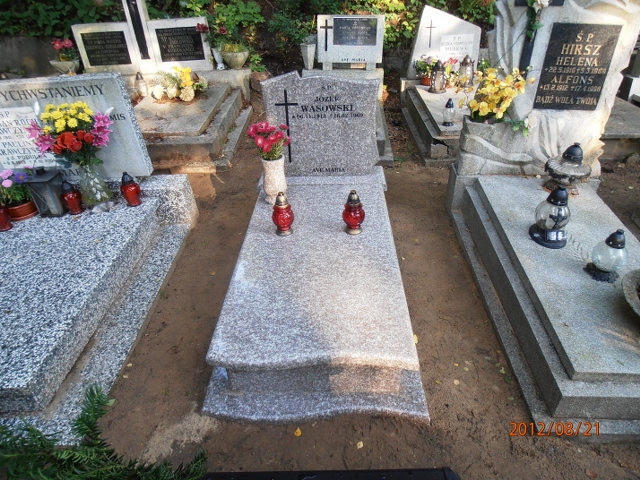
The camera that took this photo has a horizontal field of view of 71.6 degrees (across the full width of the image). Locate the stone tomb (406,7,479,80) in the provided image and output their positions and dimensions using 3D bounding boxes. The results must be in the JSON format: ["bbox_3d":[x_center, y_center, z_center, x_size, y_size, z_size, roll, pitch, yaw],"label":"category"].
[{"bbox_3d":[1.284,-2.021,4.577,0.720,0.680,0.110,0,34,2],"label":"stone tomb"}]

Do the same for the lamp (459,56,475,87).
[{"bbox_3d":[1.495,-1.720,4.554,0.150,0.285,0.150,0,34,2],"label":"lamp"}]

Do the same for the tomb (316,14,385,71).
[{"bbox_3d":[0.334,-2.133,4.822,0.705,0.560,0.090,0,34,2],"label":"tomb"}]

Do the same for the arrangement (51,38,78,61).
[{"bbox_3d":[-2.937,-2.171,5.053,0.250,0.220,0.200,0,34,2],"label":"arrangement"}]

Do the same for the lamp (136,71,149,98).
[{"bbox_3d":[-1.857,-1.647,4.705,0.100,0.220,0.100,0,34,2],"label":"lamp"}]

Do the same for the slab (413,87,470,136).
[{"bbox_3d":[1.315,-1.231,4.116,0.653,0.050,1.370,0,34,2],"label":"slab"}]

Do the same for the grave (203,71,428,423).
[{"bbox_3d":[-0.013,-0.180,2.203,0.870,0.930,1.790,0,34,2],"label":"grave"}]

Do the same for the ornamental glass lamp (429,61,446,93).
[{"bbox_3d":[1.180,-1.622,4.419,0.160,0.285,0.160,0,34,2],"label":"ornamental glass lamp"}]

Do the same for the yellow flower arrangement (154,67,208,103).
[{"bbox_3d":[-1.443,-1.590,4.520,0.490,0.270,0.310,0,34,2],"label":"yellow flower arrangement"}]

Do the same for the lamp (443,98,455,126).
[{"bbox_3d":[1.062,-1.039,3.612,0.095,0.207,0.095,0,34,2],"label":"lamp"}]

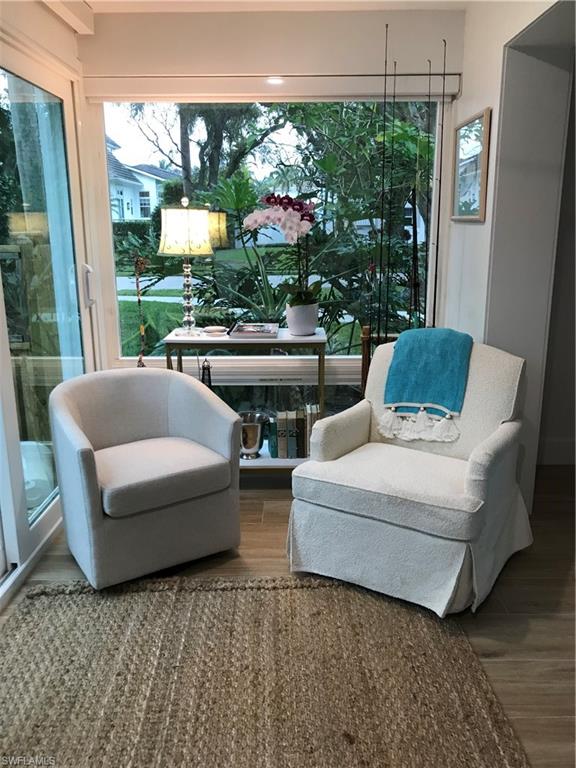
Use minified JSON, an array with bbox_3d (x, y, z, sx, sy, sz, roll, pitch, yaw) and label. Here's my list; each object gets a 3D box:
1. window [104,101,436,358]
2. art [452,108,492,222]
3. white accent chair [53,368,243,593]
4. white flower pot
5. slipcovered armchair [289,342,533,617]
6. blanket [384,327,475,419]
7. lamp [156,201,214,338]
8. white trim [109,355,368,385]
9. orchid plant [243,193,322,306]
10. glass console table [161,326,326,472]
[{"bbox_3d":[-0.080,-0.777,3.254,1.680,1.300,0.080,0,14,0],"label":"window"},{"bbox_3d":[0.841,-0.993,2.873,0.030,0.445,0.470,0,14,0],"label":"art"},{"bbox_3d":[-0.690,0.366,2.935,0.720,0.770,0.760,-8,16,-29],"label":"white accent chair"},{"bbox_3d":[0.072,-0.325,3.090,0.160,0.155,0.160,0,14,0],"label":"white flower pot"},{"bbox_3d":[0.559,0.316,2.770,0.800,0.940,0.850,7,15,27],"label":"slipcovered armchair"},{"bbox_3d":[0.657,-0.069,2.913,0.380,0.360,0.240,7,15,27],"label":"blanket"},{"bbox_3d":[-0.494,-0.568,3.035,0.265,0.660,0.265,0,14,0],"label":"lamp"},{"bbox_3d":[-0.165,-0.073,3.400,1.600,0.165,0.080,0,14,0],"label":"white trim"},{"bbox_3d":[-0.025,-0.645,2.993,0.385,0.530,0.240,0,14,0],"label":"orchid plant"},{"bbox_3d":[-0.199,0.209,3.222,0.780,0.945,0.360,0,14,0],"label":"glass console table"}]

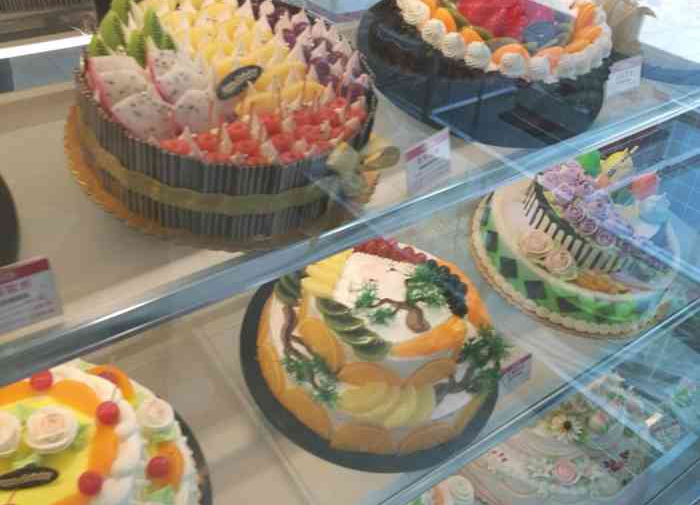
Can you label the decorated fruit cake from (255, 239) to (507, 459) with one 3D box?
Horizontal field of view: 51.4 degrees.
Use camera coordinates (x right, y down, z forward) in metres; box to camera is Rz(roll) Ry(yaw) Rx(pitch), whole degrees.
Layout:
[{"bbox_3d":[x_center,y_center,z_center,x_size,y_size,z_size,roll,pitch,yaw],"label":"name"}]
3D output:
[{"bbox_3d":[0.044,0.092,0.971,0.321,0.134,0.321,7,48,-8],"label":"decorated fruit cake"}]

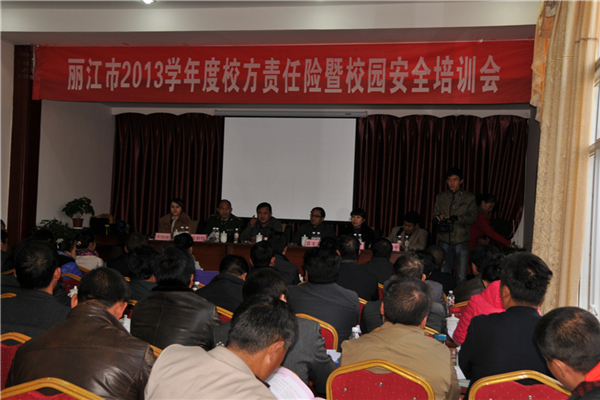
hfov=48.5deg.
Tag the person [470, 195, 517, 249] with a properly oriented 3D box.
[{"bbox_3d":[2.115,0.664,7.688,0.680,1.480,0.500,2,-1,28],"label":"person"}]

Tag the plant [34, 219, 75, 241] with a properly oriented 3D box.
[{"bbox_3d":[-3.024,0.513,8.242,0.500,0.550,0.500,2,-2,10],"label":"plant"}]

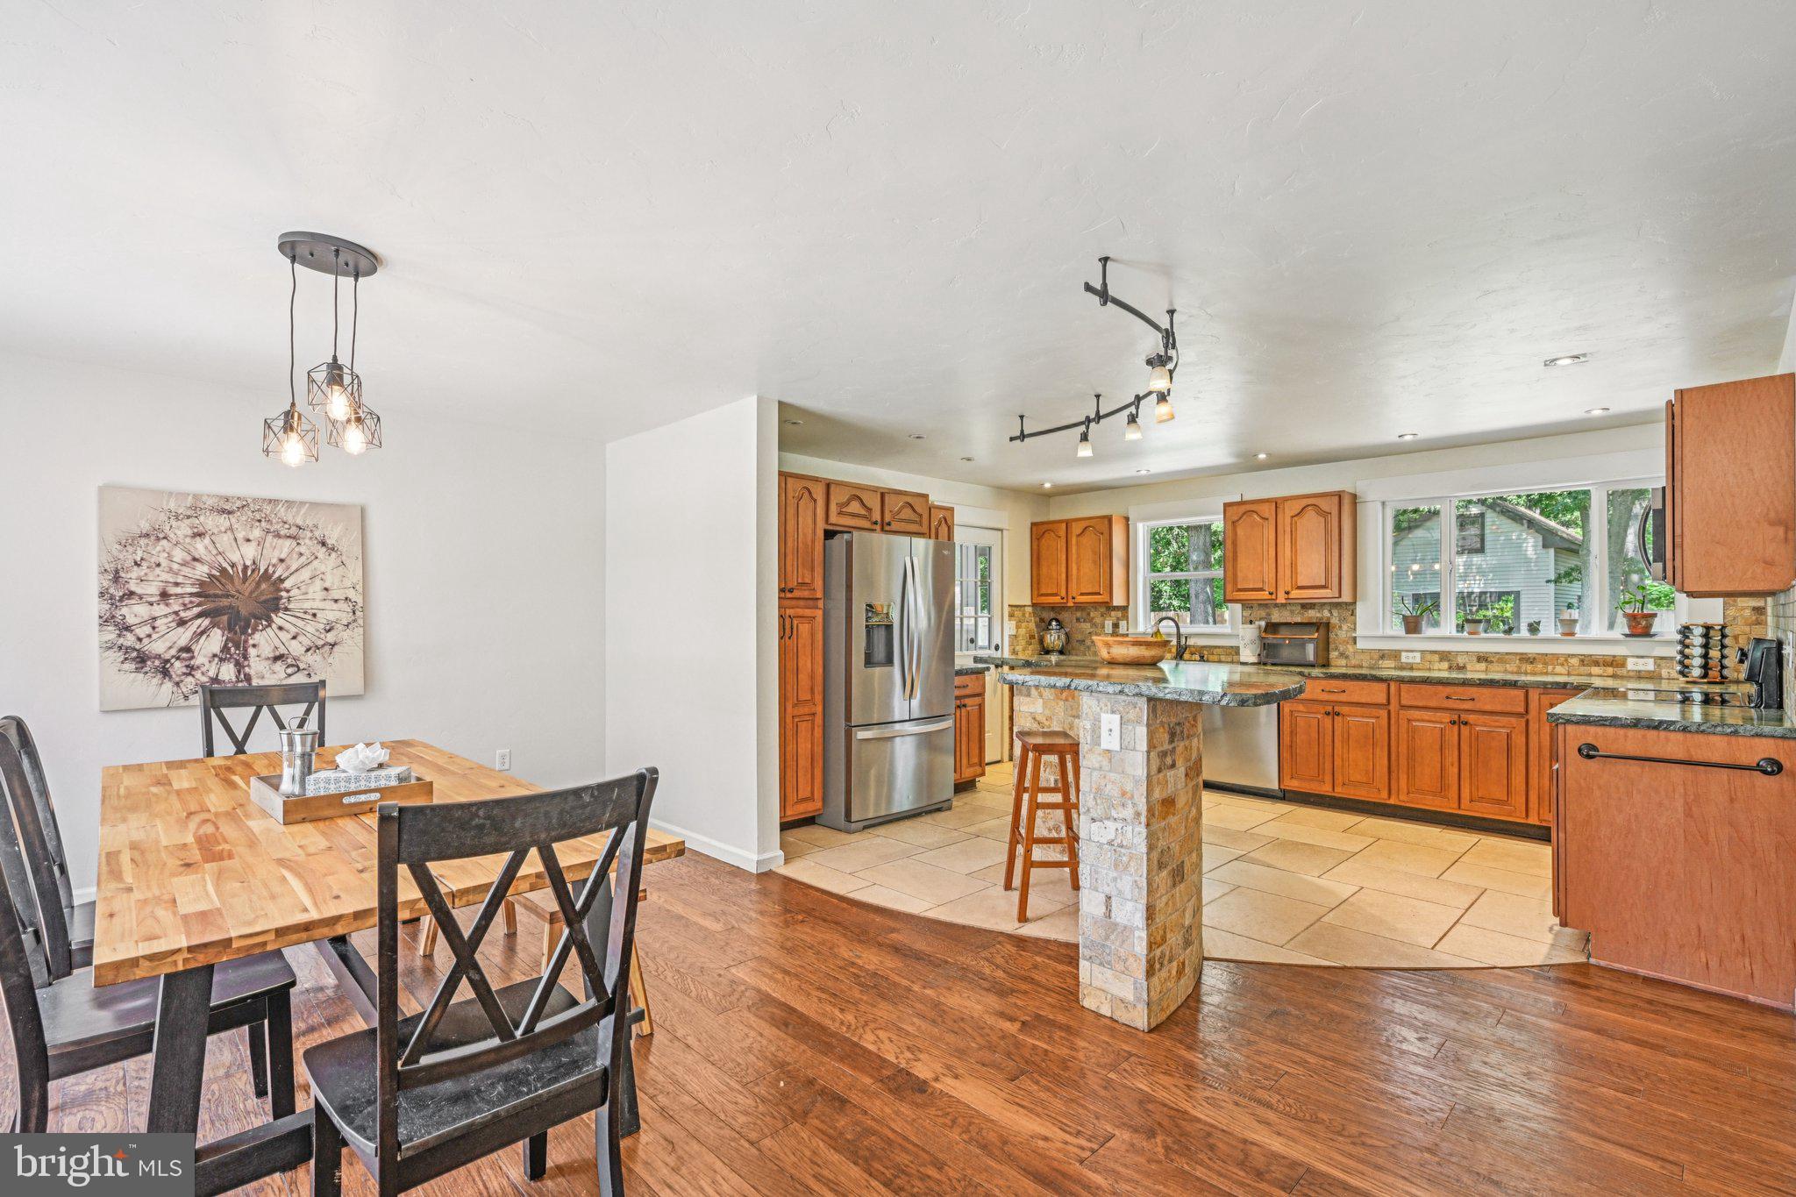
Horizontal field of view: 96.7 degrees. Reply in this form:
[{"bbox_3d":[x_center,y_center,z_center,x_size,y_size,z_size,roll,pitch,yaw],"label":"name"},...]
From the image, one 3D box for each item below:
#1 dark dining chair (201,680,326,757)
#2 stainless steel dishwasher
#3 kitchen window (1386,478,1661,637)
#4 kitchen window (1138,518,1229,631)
[{"bbox_3d":[-2.515,0.860,3.202,0.470,1.005,0.550,1,-1,-37],"label":"dark dining chair"},{"bbox_3d":[2.659,0.968,5.940,0.610,0.865,0.600,1,-1,-44],"label":"stainless steel dishwasher"},{"bbox_3d":[3.975,-0.223,5.105,0.120,0.940,1.530,1,-1,-44],"label":"kitchen window"},{"bbox_3d":[2.393,-0.188,6.680,0.090,0.930,0.810,1,-1,-44],"label":"kitchen window"}]

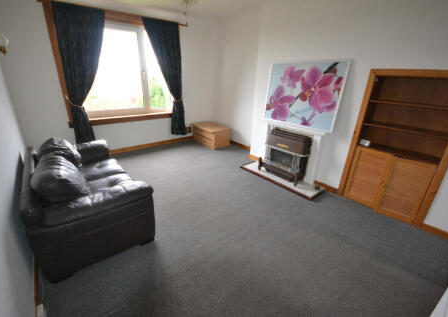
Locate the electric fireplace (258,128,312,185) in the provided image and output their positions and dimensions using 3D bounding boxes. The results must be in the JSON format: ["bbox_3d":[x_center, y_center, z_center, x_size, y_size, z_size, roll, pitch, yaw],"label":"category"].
[{"bbox_3d":[0.945,-0.055,3.073,0.308,0.714,0.707,-13,24,-34],"label":"electric fireplace"}]

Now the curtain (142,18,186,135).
[{"bbox_3d":[-1.281,-1.696,4.509,0.791,2.380,0.126,-13,24,-34],"label":"curtain"}]

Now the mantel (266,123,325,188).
[{"bbox_3d":[1.064,-0.104,3.128,0.189,0.784,0.987,-13,24,-34],"label":"mantel"}]

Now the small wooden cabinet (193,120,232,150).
[{"bbox_3d":[-0.302,-0.588,5.069,0.546,0.430,0.966,-13,24,-34],"label":"small wooden cabinet"}]

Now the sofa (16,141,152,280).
[{"bbox_3d":[-1.473,0.249,2.166,0.826,0.812,1.652,-14,25,-36],"label":"sofa"}]

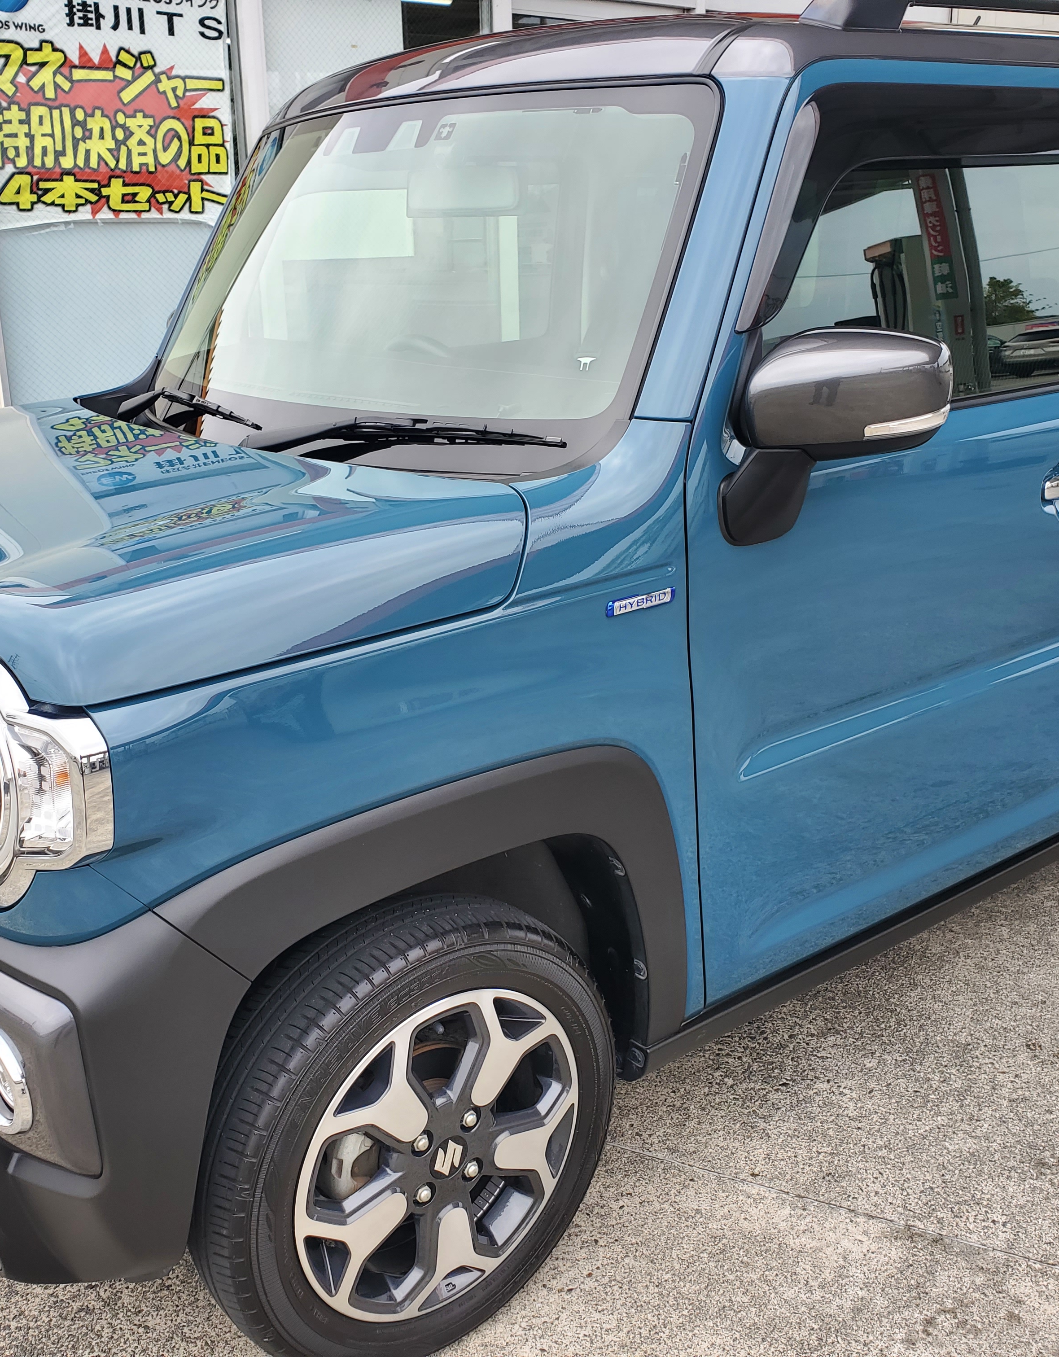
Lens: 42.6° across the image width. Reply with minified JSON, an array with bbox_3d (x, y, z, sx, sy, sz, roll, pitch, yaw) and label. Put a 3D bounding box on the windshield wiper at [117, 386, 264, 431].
[{"bbox_3d":[-0.574,-0.442,2.296,0.070,0.075,0.640,-12,20,-30],"label":"windshield wiper"}]

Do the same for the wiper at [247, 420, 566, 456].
[{"bbox_3d":[-0.200,-0.326,1.847,0.660,0.070,0.070,14,23,42],"label":"wiper"}]

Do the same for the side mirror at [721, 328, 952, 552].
[{"bbox_3d":[0.360,-0.278,1.591,0.165,0.270,0.255,-15,21,-36],"label":"side mirror"}]

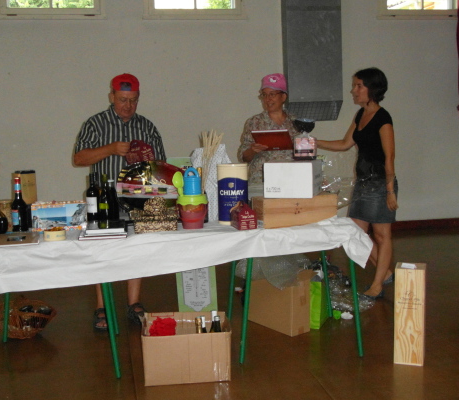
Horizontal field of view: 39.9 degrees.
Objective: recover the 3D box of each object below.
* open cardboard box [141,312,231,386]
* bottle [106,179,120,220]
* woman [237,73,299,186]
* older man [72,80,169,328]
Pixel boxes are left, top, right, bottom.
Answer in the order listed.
[{"bbox_3d":[-0.233,0.798,3.452,0.452,0.270,0.370,-2,8,-5],"label":"open cardboard box"},{"bbox_3d":[-0.689,0.015,3.744,0.070,0.265,0.070,-1,7,0],"label":"bottle"},{"bbox_3d":[0.297,-0.060,4.495,0.460,1.652,0.420,-2,8,-6],"label":"woman"},{"bbox_3d":[-0.713,0.012,4.101,0.580,1.670,0.430,-3,8,-10],"label":"older man"}]

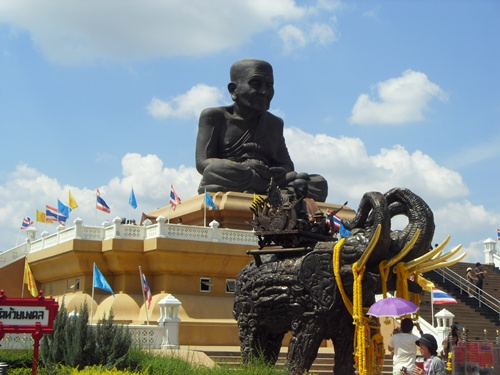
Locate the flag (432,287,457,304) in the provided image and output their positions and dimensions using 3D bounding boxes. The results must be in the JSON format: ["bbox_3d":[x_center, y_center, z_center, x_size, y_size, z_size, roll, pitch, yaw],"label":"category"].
[{"bbox_3d":[7.182,3.997,31.800,0.899,0.621,0.120,-2,-11,12],"label":"flag"}]

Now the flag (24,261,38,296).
[{"bbox_3d":[-5.342,2.226,21.200,0.347,0.953,0.180,3,-11,-14],"label":"flag"}]

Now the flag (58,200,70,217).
[{"bbox_3d":[-8.294,0.974,38.900,0.610,0.893,0.200,2,-11,-12],"label":"flag"}]

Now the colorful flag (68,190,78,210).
[{"bbox_3d":[-9.128,0.689,44.900,0.550,0.950,0.250,3,-11,-11],"label":"colorful flag"}]

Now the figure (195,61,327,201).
[{"bbox_3d":[0.841,-4.374,66.235,10.000,11.600,6.800,7,-12,-31],"label":"figure"}]

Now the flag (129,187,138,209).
[{"bbox_3d":[-5.768,0.555,42.950,0.500,1.030,0.280,2,-11,-8],"label":"flag"}]

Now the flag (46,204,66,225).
[{"bbox_3d":[-9.035,1.294,40.500,0.967,0.987,0.200,2,-11,-12],"label":"flag"}]

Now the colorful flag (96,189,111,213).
[{"bbox_3d":[-6.235,0.583,37.000,0.602,1.108,0.200,2,-11,-10],"label":"colorful flag"}]

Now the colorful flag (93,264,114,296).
[{"bbox_3d":[-3.717,2.389,22.200,0.543,0.854,0.150,2,-11,-9],"label":"colorful flag"}]

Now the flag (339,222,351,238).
[{"bbox_3d":[5.047,2.288,45.800,0.650,0.900,0.250,0,-10,6],"label":"flag"}]

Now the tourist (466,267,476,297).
[{"bbox_3d":[11.536,4.933,45.100,0.500,1.570,0.450,0,-10,7],"label":"tourist"}]

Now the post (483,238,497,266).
[{"bbox_3d":[14.470,3.874,52.300,0.570,1.700,0.570,7,-12,-28],"label":"post"}]

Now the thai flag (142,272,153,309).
[{"bbox_3d":[-3.791,3.798,31.900,0.450,1.300,0.280,2,-10,-7],"label":"thai flag"}]

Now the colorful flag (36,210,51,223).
[{"bbox_3d":[-9.778,1.406,41.300,0.734,0.655,0.150,3,-11,-13],"label":"colorful flag"}]

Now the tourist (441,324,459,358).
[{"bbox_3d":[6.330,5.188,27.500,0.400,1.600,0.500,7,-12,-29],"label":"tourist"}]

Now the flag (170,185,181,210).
[{"bbox_3d":[-3.155,0.456,36.900,0.477,1.144,0.250,1,-11,-5],"label":"flag"}]

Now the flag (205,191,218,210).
[{"bbox_3d":[-1.913,0.669,43.300,0.660,0.930,0.250,2,-10,-3],"label":"flag"}]

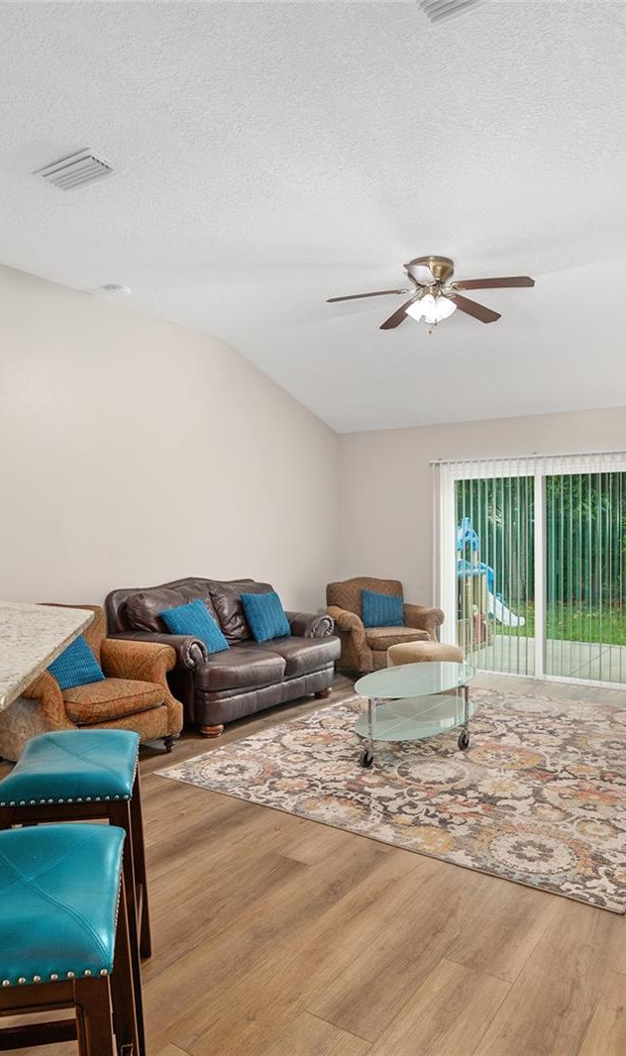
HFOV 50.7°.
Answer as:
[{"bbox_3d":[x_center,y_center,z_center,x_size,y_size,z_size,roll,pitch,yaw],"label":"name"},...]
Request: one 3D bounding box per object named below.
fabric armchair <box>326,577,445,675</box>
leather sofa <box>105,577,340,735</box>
[{"bbox_3d":[0.659,0.949,6.335,0.940,0.880,0.910,0,0,-16],"label":"fabric armchair"},{"bbox_3d":[-0.625,0.897,5.146,0.940,0.980,1.730,0,0,36],"label":"leather sofa"}]

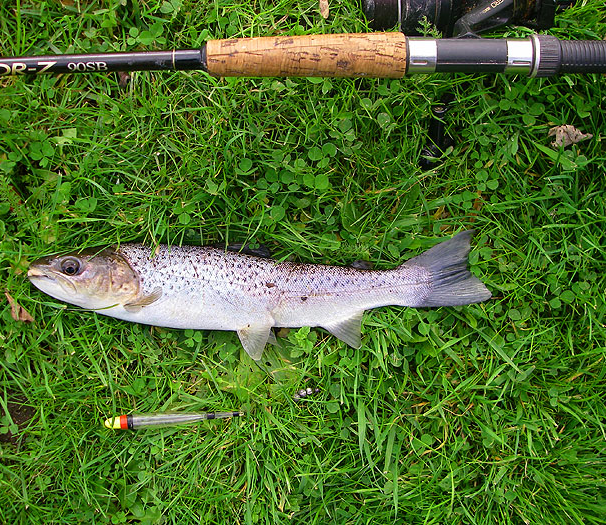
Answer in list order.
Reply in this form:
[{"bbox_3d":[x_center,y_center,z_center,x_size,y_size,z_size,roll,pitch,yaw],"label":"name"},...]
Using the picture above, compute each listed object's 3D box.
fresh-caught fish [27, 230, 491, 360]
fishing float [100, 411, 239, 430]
[{"bbox_3d":[-0.031,0.024,0.546,0.329,0.038,0.092,0,82,0],"label":"fresh-caught fish"},{"bbox_3d":[-0.090,0.110,0.541,0.098,0.010,0.010,-4,82,-1],"label":"fishing float"}]

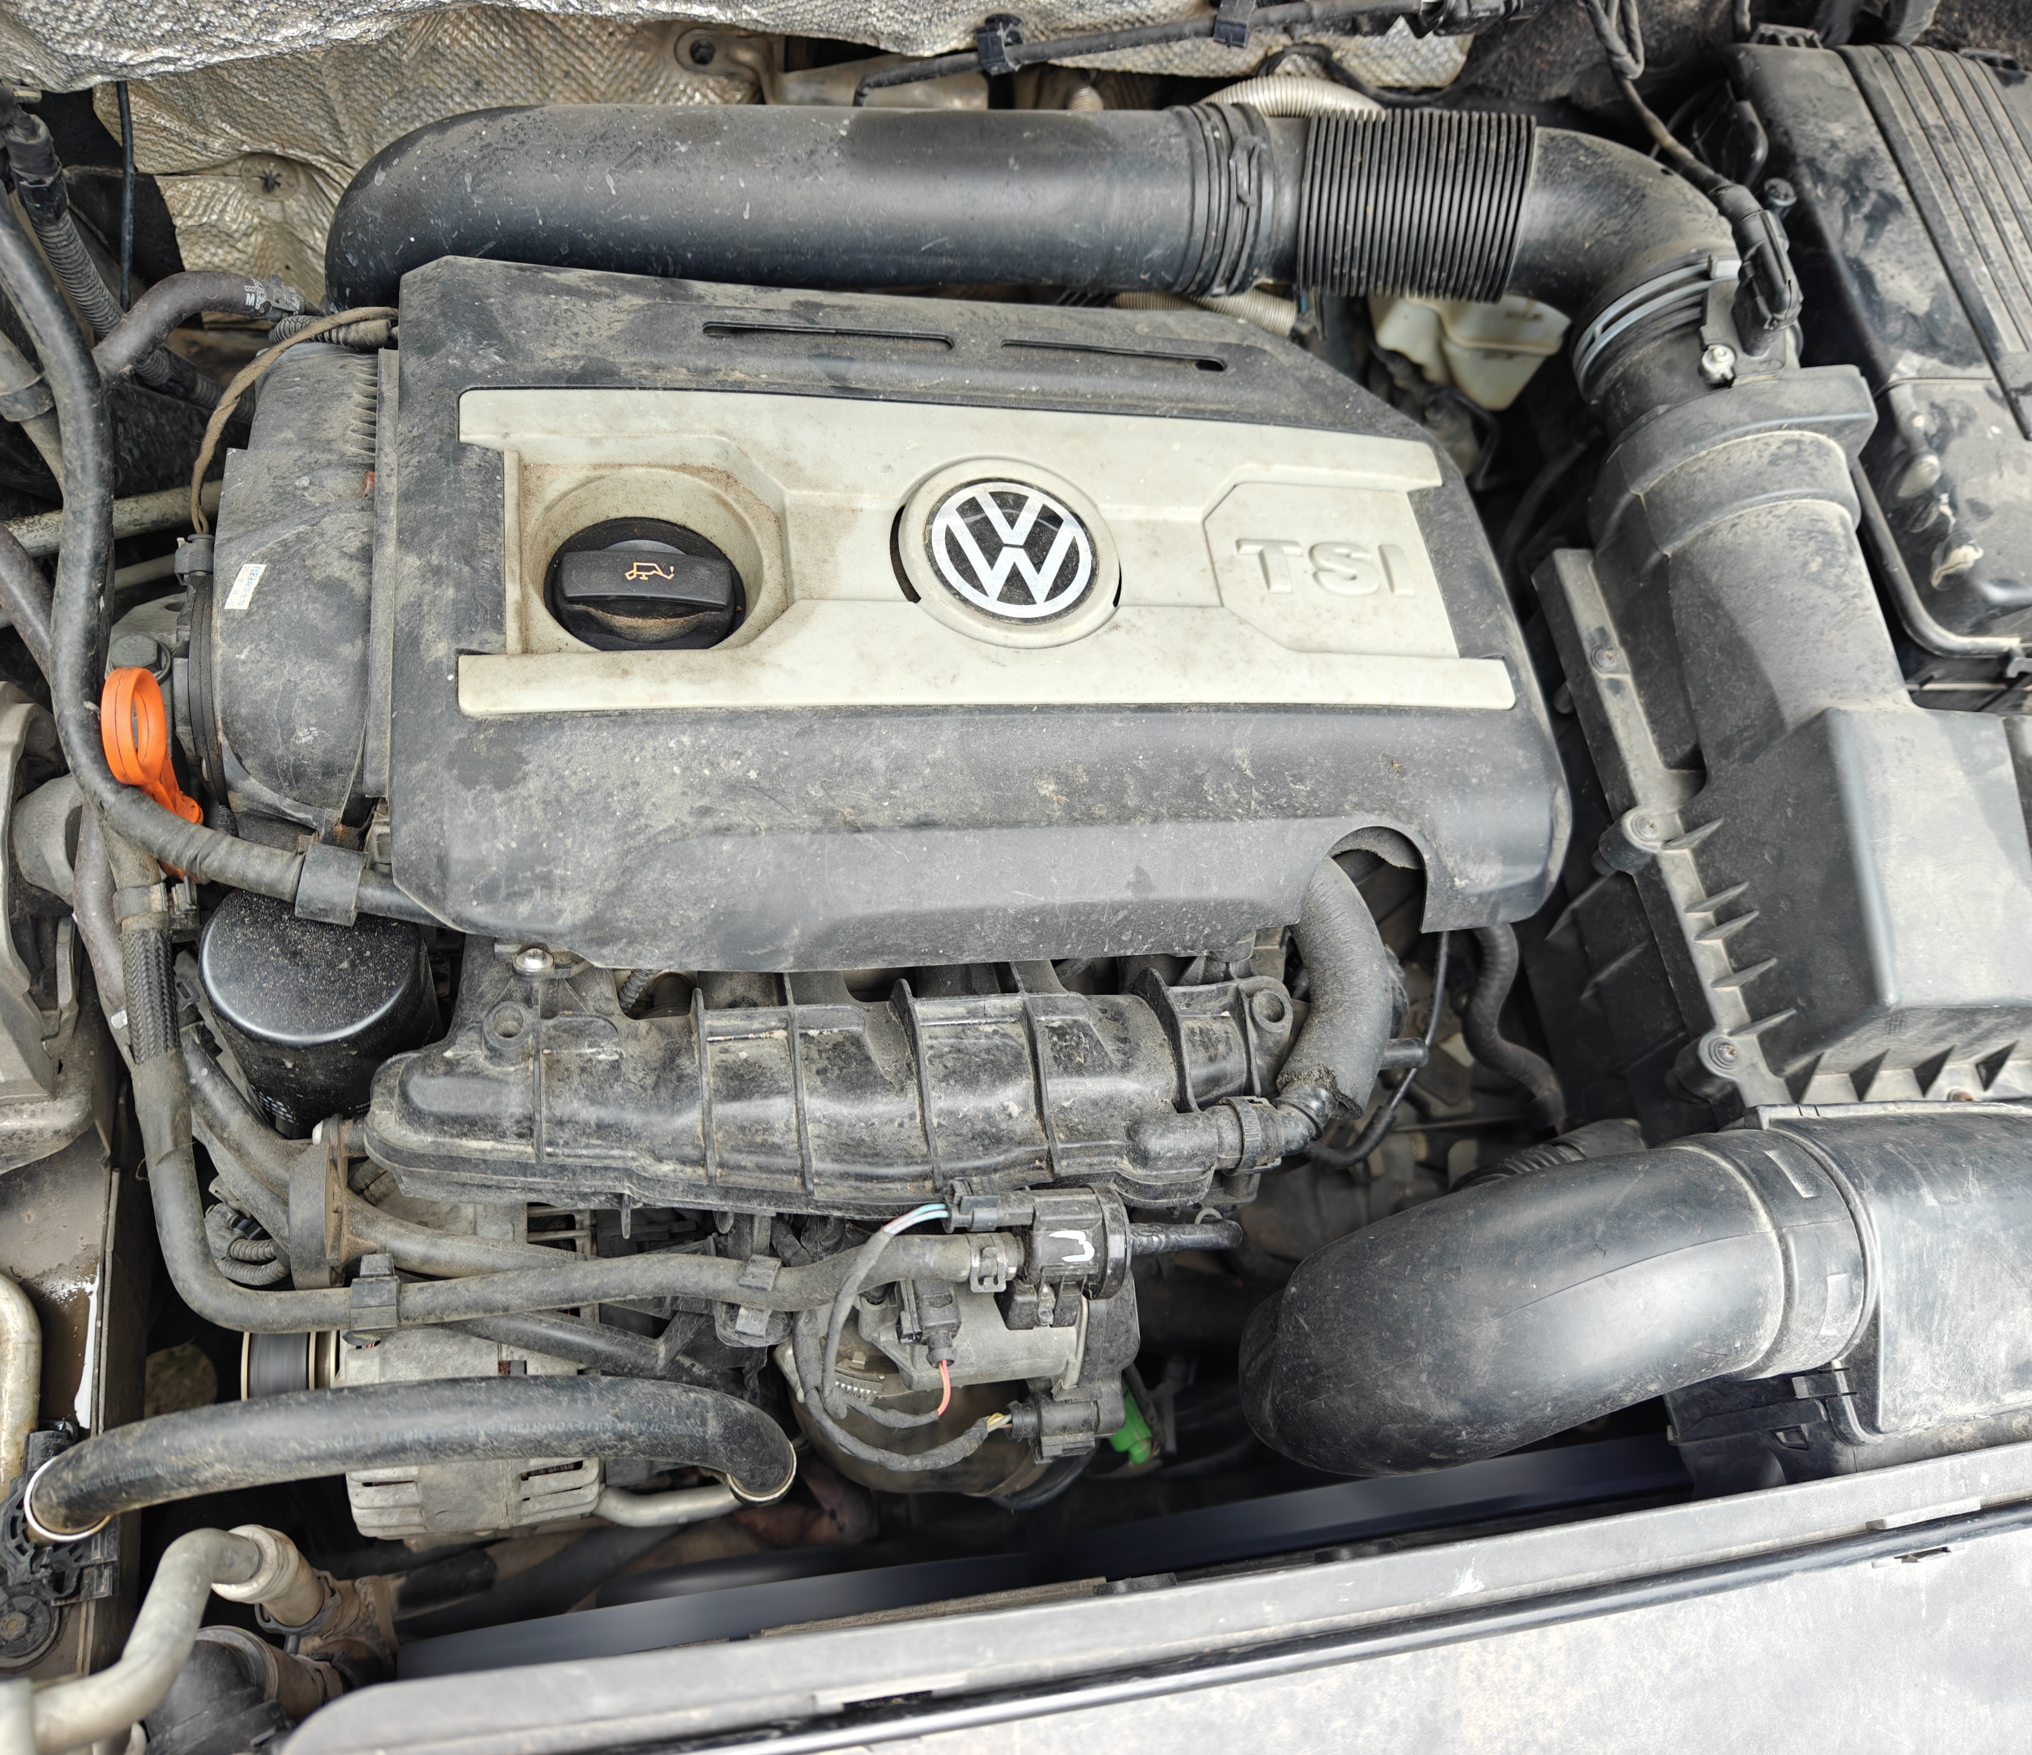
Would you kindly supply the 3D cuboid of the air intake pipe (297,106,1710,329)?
[{"bbox_3d":[0.034,-0.290,0.707,0.668,0.125,0.098,-5,66,-19],"label":"air intake pipe"}]

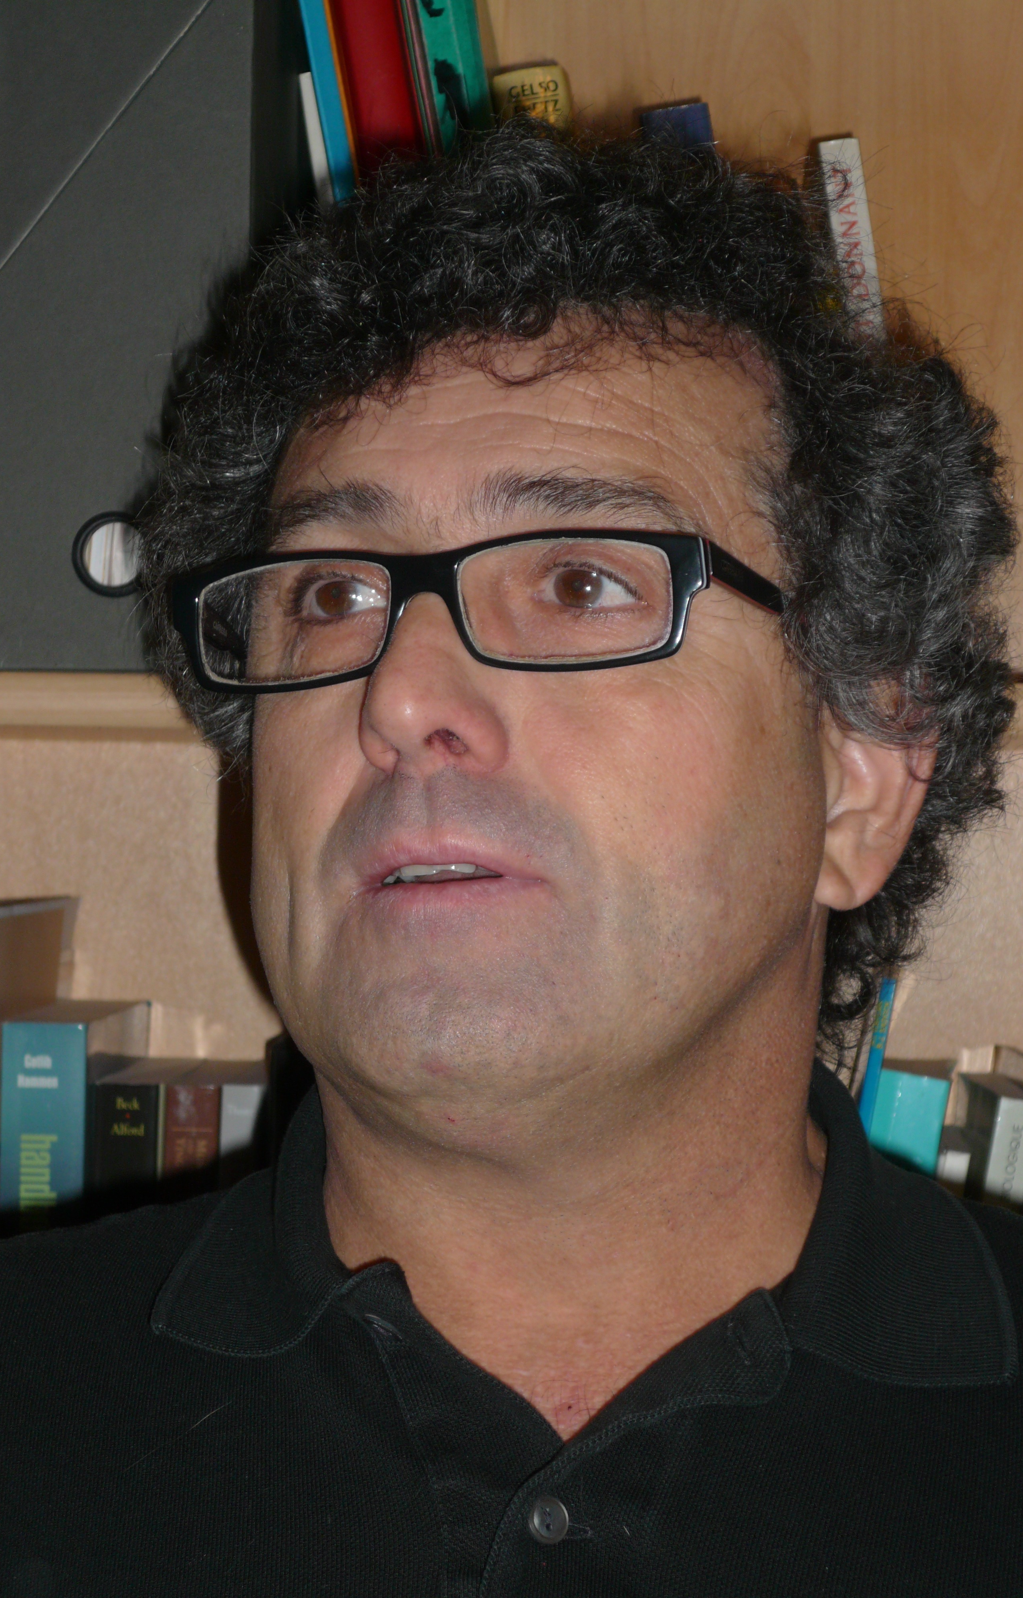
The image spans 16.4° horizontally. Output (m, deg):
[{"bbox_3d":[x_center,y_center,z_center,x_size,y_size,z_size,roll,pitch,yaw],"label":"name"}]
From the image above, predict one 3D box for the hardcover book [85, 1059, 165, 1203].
[{"bbox_3d":[-0.145,0.225,1.420,0.030,0.232,0.153,1,-1,1],"label":"hardcover book"}]

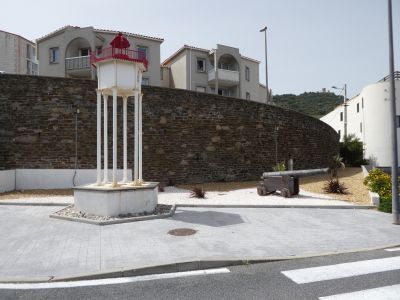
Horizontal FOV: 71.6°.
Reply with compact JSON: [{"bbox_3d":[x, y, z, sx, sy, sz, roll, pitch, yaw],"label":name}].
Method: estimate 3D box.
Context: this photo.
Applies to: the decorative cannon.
[{"bbox_3d":[3.500,1.216,10.336,2.500,1.080,0.850,0,-1,32],"label":"decorative cannon"}]

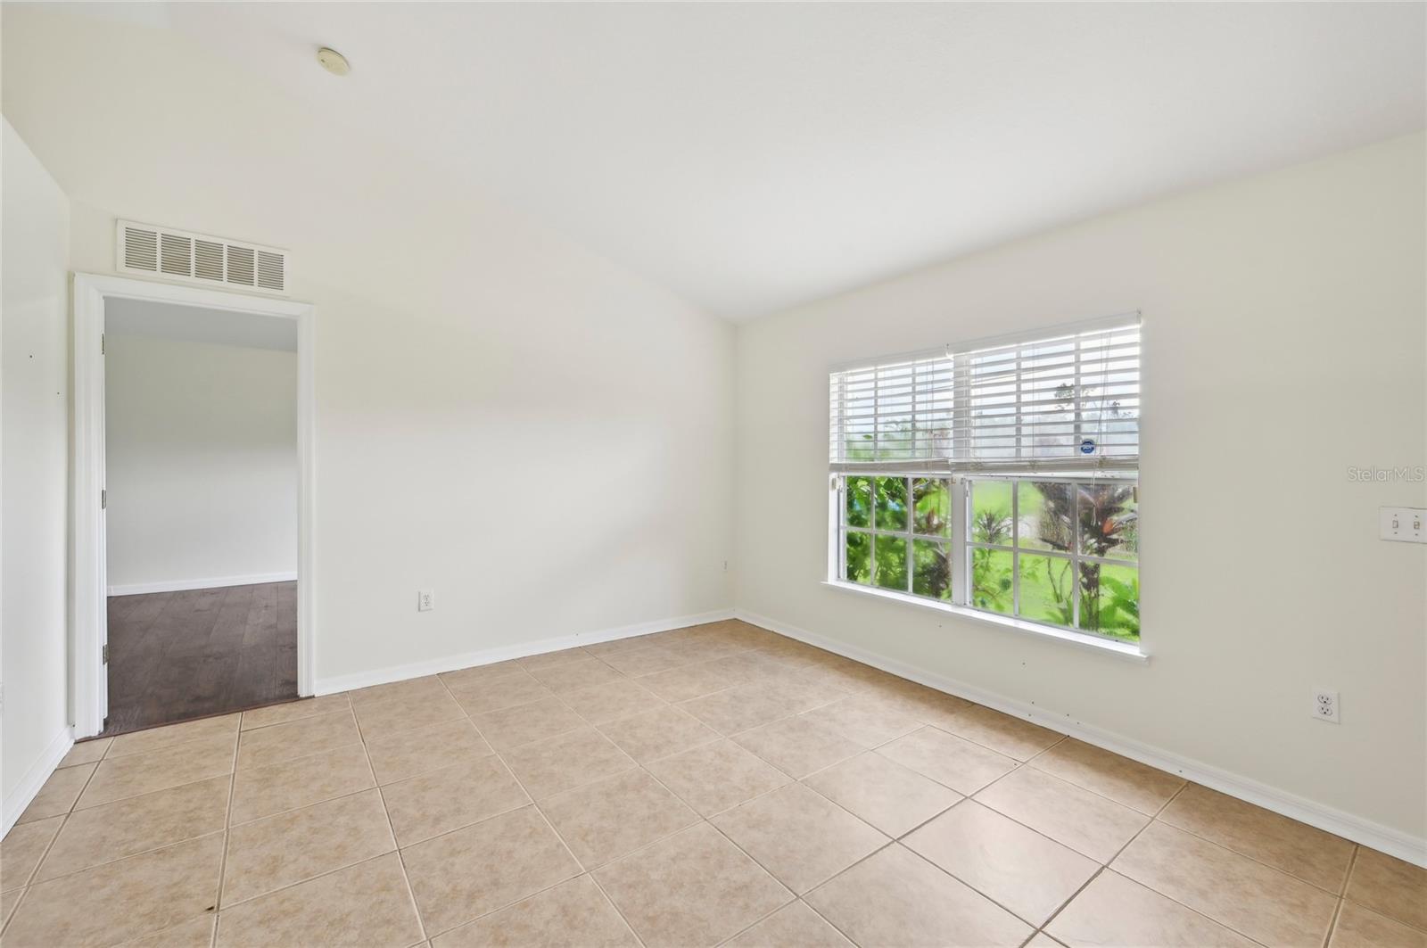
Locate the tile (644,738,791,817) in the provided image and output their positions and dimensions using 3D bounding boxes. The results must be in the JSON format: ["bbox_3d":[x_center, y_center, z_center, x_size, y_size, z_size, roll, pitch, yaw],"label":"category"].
[{"bbox_3d":[0.019,1.240,2.287,0.450,0.010,0.450,1,-1,-36],"label":"tile"}]

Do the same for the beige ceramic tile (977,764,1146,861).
[{"bbox_3d":[1.292,1.248,2.076,0.450,0.010,0.450,1,-1,-36],"label":"beige ceramic tile"}]

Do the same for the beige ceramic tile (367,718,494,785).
[{"bbox_3d":[-1.265,1.226,2.470,0.448,0.011,0.448,1,0,-38],"label":"beige ceramic tile"}]

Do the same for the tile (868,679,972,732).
[{"bbox_3d":[1.106,1.251,3.093,0.430,0.010,0.455,0,0,-36],"label":"tile"}]

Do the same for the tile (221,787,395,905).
[{"bbox_3d":[-1.343,1.224,1.851,0.448,0.011,0.448,1,0,-38],"label":"tile"}]

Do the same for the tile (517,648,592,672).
[{"bbox_3d":[-1.049,1.241,3.705,0.455,0.010,0.265,0,0,-36],"label":"tile"}]

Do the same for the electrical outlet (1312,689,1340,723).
[{"bbox_3d":[2.161,0.817,1.955,0.010,0.115,0.070,1,0,-35],"label":"electrical outlet"}]

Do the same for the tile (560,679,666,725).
[{"bbox_3d":[-0.531,1.242,3.028,0.450,0.010,0.450,1,-1,-36],"label":"tile"}]

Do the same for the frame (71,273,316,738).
[{"bbox_3d":[-2.561,0.149,2.820,0.885,2.115,0.140,1,0,-36],"label":"frame"}]

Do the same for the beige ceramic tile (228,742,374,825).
[{"bbox_3d":[-1.647,1.242,2.235,0.448,0.010,0.450,0,0,-36],"label":"beige ceramic tile"}]

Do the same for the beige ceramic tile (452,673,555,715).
[{"bbox_3d":[-1.202,1.242,3.134,0.448,0.010,0.450,0,0,-36],"label":"beige ceramic tile"}]

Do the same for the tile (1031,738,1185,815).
[{"bbox_3d":[1.646,1.255,2.326,0.435,0.010,0.452,0,0,-36],"label":"tile"}]

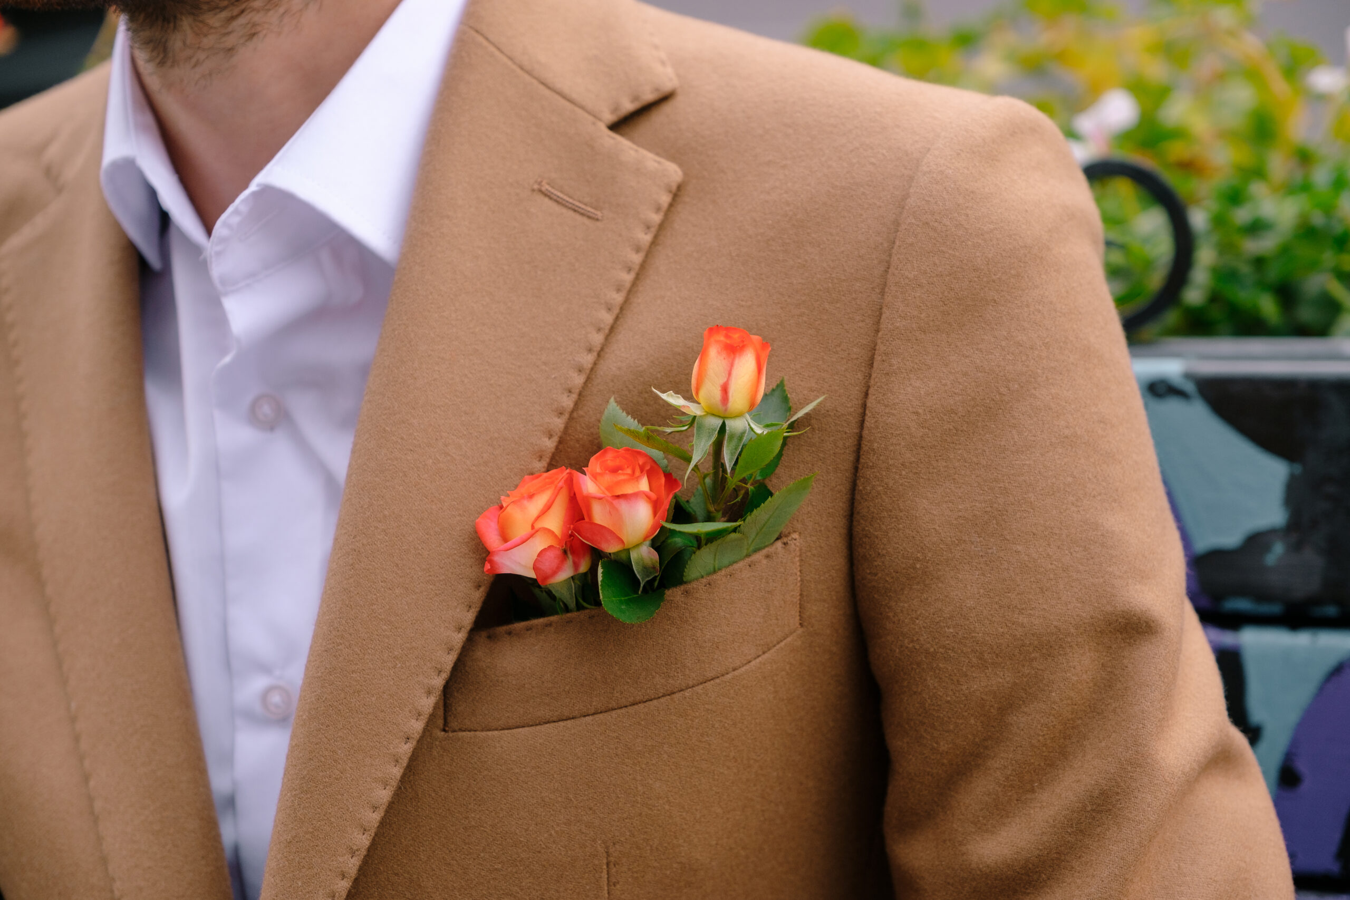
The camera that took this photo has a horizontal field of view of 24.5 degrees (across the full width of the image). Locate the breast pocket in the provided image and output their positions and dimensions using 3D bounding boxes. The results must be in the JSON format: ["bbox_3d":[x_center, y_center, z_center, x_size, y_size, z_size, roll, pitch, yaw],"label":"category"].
[{"bbox_3d":[-0.016,0.058,0.950,0.118,0.038,0.022,-15,-1,10],"label":"breast pocket"}]

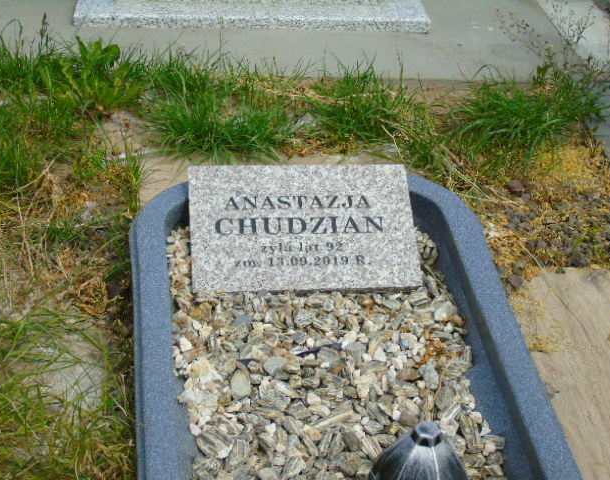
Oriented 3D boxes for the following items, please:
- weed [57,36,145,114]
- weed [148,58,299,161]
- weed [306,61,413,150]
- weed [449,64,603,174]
[{"bbox_3d":[-0.460,-0.381,2.591,0.195,0.133,0.166,-2,39,-9],"label":"weed"},{"bbox_3d":[-0.183,-0.302,2.506,0.317,0.157,0.238,-2,39,-9],"label":"weed"},{"bbox_3d":[0.120,-0.315,2.567,0.229,0.143,0.195,-2,39,-9],"label":"weed"},{"bbox_3d":[0.489,-0.285,2.547,0.315,0.173,0.236,-2,39,-9],"label":"weed"}]

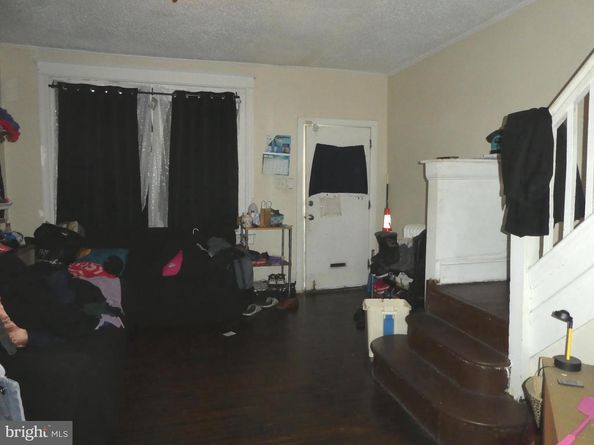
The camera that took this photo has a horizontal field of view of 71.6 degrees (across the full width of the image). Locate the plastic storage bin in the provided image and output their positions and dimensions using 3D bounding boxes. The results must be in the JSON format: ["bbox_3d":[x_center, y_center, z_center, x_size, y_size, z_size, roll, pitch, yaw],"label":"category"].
[{"bbox_3d":[0.710,0.855,3.336,0.360,0.415,0.275,0,5,2],"label":"plastic storage bin"}]

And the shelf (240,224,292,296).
[{"bbox_3d":[-0.352,0.491,4.816,0.530,0.855,0.320,-1,6,-15],"label":"shelf"}]

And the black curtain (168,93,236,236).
[{"bbox_3d":[-1.046,-0.614,4.651,0.767,1.680,0.090,-1,6,-15],"label":"black curtain"}]

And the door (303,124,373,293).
[{"bbox_3d":[0.509,-0.172,5.204,0.860,2.041,0.050,-1,6,-15],"label":"door"}]

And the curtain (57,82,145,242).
[{"bbox_3d":[-2.074,-0.585,4.381,0.837,1.690,0.090,-1,6,-15],"label":"curtain"}]

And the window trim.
[{"bbox_3d":[-1.581,-0.805,4.574,2.245,1.709,0.100,-1,6,-15],"label":"window trim"}]

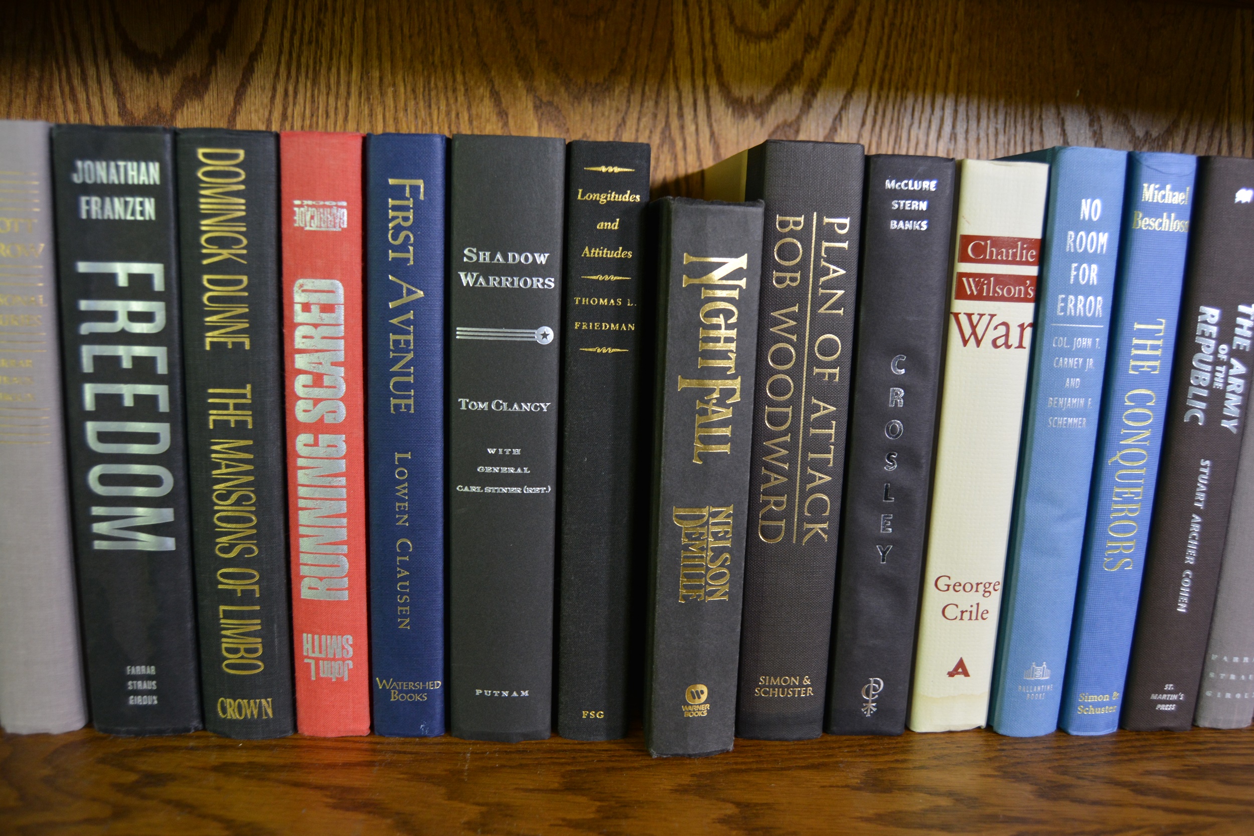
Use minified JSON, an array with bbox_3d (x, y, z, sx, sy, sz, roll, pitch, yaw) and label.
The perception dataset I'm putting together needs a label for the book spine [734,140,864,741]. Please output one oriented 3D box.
[{"bbox_3d":[0.060,0.002,0.461,0.038,0.241,0.154,1,10,-6],"label":"book spine"}]

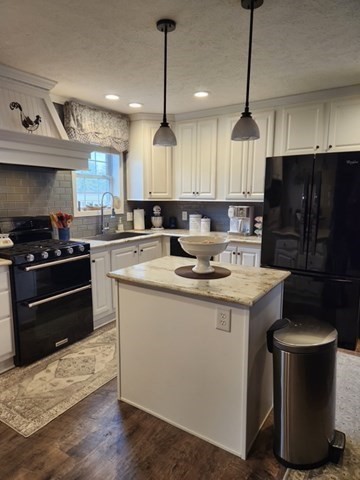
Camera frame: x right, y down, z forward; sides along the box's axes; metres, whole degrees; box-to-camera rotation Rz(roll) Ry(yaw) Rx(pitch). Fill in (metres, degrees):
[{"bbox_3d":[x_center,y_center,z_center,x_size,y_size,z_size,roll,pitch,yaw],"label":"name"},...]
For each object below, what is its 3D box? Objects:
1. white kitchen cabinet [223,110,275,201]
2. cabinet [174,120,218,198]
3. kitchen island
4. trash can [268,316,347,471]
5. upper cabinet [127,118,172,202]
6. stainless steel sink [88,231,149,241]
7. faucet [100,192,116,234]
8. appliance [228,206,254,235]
[{"bbox_3d":[0.906,-1.025,3.966,0.633,1.065,0.342,5,9,33],"label":"white kitchen cabinet"},{"bbox_3d":[0.303,-1.080,4.353,0.633,1.065,0.342,5,9,33],"label":"cabinet"},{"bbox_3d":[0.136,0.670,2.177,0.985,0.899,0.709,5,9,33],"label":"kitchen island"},{"bbox_3d":[0.698,0.838,1.765,0.412,0.683,0.311,5,9,33],"label":"trash can"},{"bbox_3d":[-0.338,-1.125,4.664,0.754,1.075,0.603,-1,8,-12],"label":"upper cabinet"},{"bbox_3d":[-0.778,0.045,4.100,0.533,0.201,0.854,5,9,33],"label":"stainless steel sink"},{"bbox_3d":[-0.910,-0.318,4.048,0.271,0.533,0.101,5,9,33],"label":"faucet"},{"bbox_3d":[0.825,-0.251,4.165,0.291,0.372,0.271,5,9,33],"label":"appliance"}]

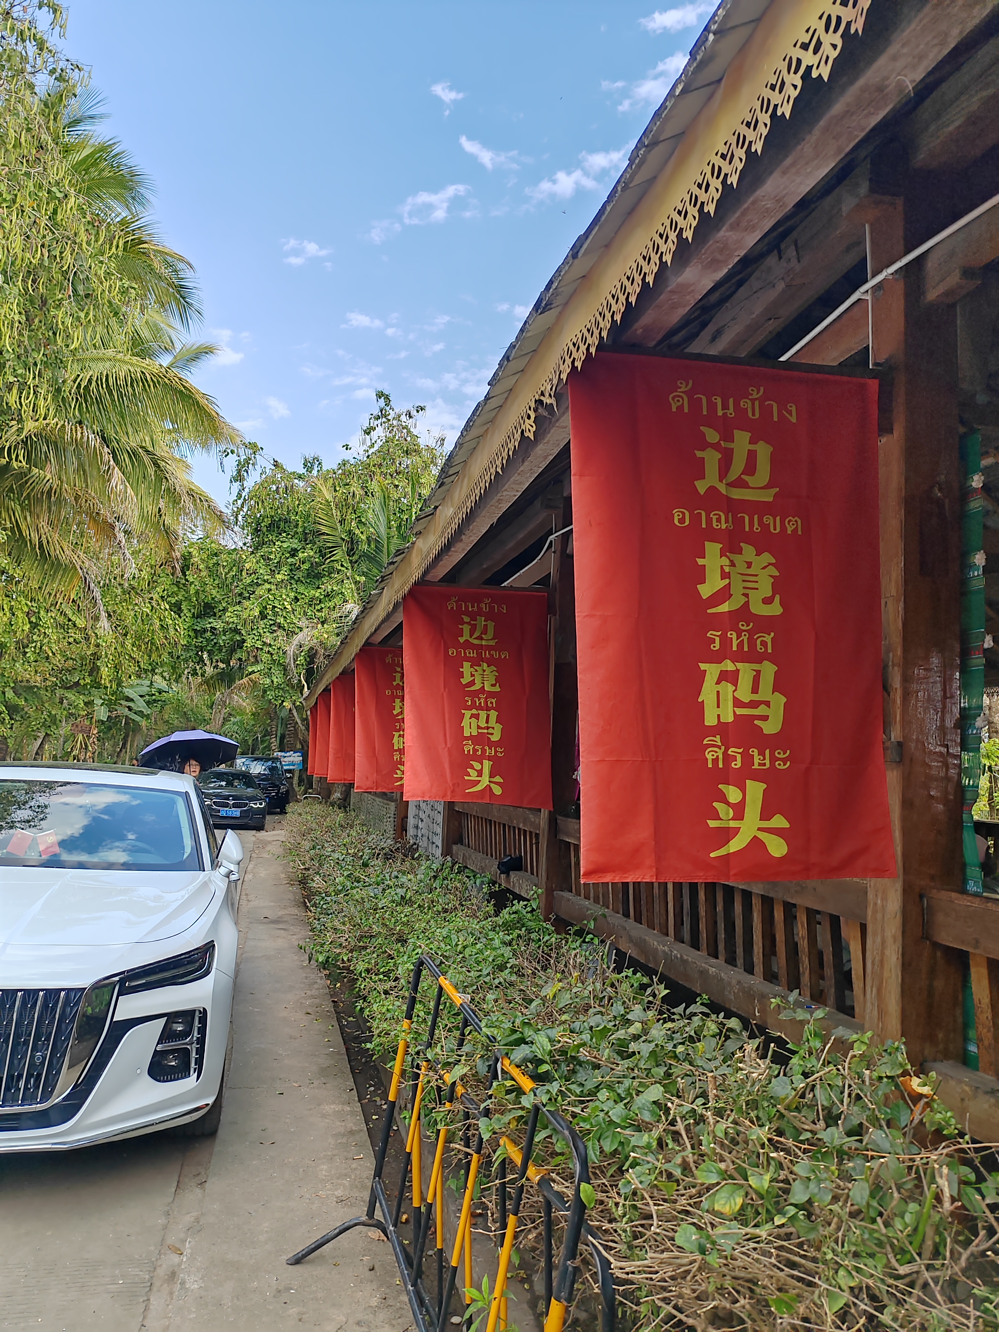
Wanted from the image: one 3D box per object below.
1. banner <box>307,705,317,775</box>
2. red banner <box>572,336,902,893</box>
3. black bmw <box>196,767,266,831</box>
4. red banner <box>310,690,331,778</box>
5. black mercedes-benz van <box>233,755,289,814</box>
[{"bbox_3d":[-3.601,1.624,22.458,0.980,1.500,0.030,3,-6,-12],"label":"banner"},{"bbox_3d":[0.685,-0.145,2.996,0.980,1.500,0.030,1,-6,-14],"label":"red banner"},{"bbox_3d":[-6.942,3.377,27.007,1.870,1.490,5.000,3,-6,-14],"label":"black bmw"},{"bbox_3d":[-2.760,1.238,18.527,0.980,1.500,0.030,3,-6,-12],"label":"red banner"},{"bbox_3d":[-8.208,4.033,35.973,1.920,1.860,5.100,3,-6,-14],"label":"black mercedes-benz van"}]

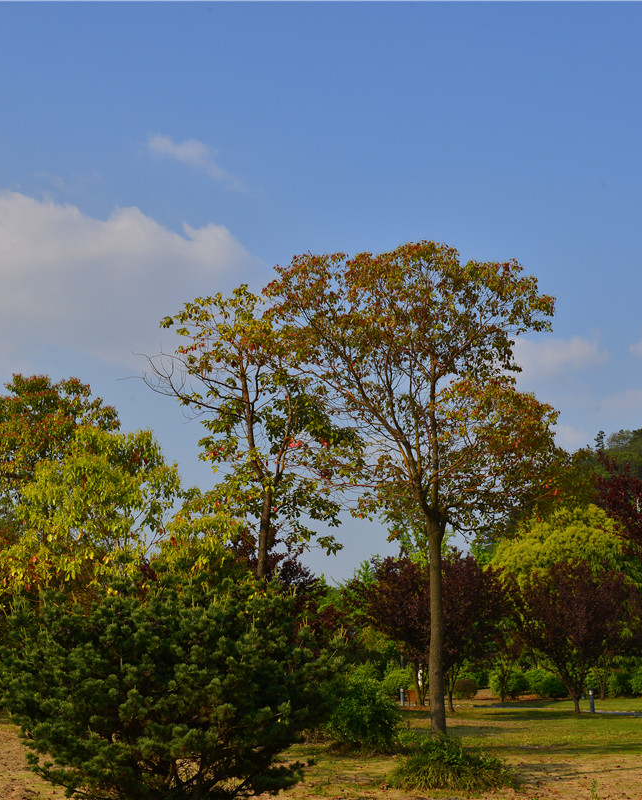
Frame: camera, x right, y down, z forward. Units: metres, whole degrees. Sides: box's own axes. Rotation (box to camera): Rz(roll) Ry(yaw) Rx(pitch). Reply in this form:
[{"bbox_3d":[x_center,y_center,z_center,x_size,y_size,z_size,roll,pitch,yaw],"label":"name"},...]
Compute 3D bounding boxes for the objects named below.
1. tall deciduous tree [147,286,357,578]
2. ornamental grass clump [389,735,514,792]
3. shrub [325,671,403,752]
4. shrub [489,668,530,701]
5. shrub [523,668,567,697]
[{"bbox_3d":[-1.259,2.041,22.926,3.970,8.560,3.770,-1,-12,0],"label":"tall deciduous tree"},{"bbox_3d":[1.716,4.803,16.761,1.680,0.620,1.450,-1,-12,0],"label":"ornamental grass clump"},{"bbox_3d":[0.782,5.659,23.150,1.500,1.390,1.500,-1,-12,0],"label":"shrub"},{"bbox_3d":[9.272,13.952,62.161,1.870,1.490,1.870,-1,-12,0],"label":"shrub"},{"bbox_3d":[11.043,13.879,62.166,2.070,1.530,2.070,-1,-12,0],"label":"shrub"}]

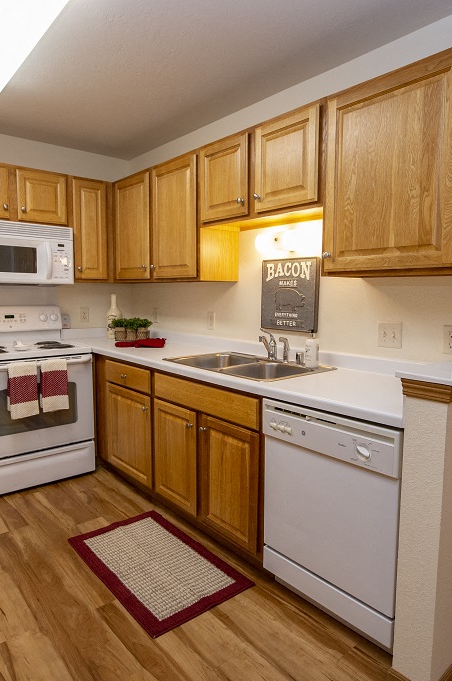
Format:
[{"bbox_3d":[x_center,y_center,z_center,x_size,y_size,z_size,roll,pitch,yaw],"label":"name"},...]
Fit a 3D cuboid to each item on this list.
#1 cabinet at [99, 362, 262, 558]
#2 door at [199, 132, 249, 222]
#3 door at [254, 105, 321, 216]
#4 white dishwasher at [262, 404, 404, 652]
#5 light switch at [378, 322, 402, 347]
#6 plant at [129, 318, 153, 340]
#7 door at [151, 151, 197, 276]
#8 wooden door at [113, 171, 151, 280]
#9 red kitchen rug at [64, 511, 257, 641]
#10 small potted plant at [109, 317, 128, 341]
[{"bbox_3d":[-0.132,0.568,2.759,0.626,0.852,1.660,-5,8,-40],"label":"cabinet"},{"bbox_3d":[-0.010,-0.885,2.524,0.021,0.411,0.386,-5,8,-40],"label":"door"},{"bbox_3d":[0.284,-0.848,2.177,0.021,0.411,0.392,-5,8,-40],"label":"door"},{"bbox_3d":[0.581,0.677,1.902,0.615,0.868,0.606,-5,8,-40],"label":"white dishwasher"},{"bbox_3d":[0.767,-0.025,2.128,0.014,0.115,0.118,-5,8,-40],"label":"light switch"},{"bbox_3d":[-0.668,-0.088,3.627,0.160,0.186,0.160,-5,8,-40],"label":"plant"},{"bbox_3d":[-0.331,-0.769,2.917,0.021,0.728,0.461,-5,8,-40],"label":"door"},{"bbox_3d":[-0.680,-0.813,3.329,0.021,0.728,0.454,-5,8,-40],"label":"wooden door"},{"bbox_3d":[-0.348,1.067,2.203,0.513,0.012,0.870,-5,8,-40],"label":"red kitchen rug"},{"bbox_3d":[-0.863,-0.082,3.678,0.110,0.165,0.110,-5,8,-40],"label":"small potted plant"}]

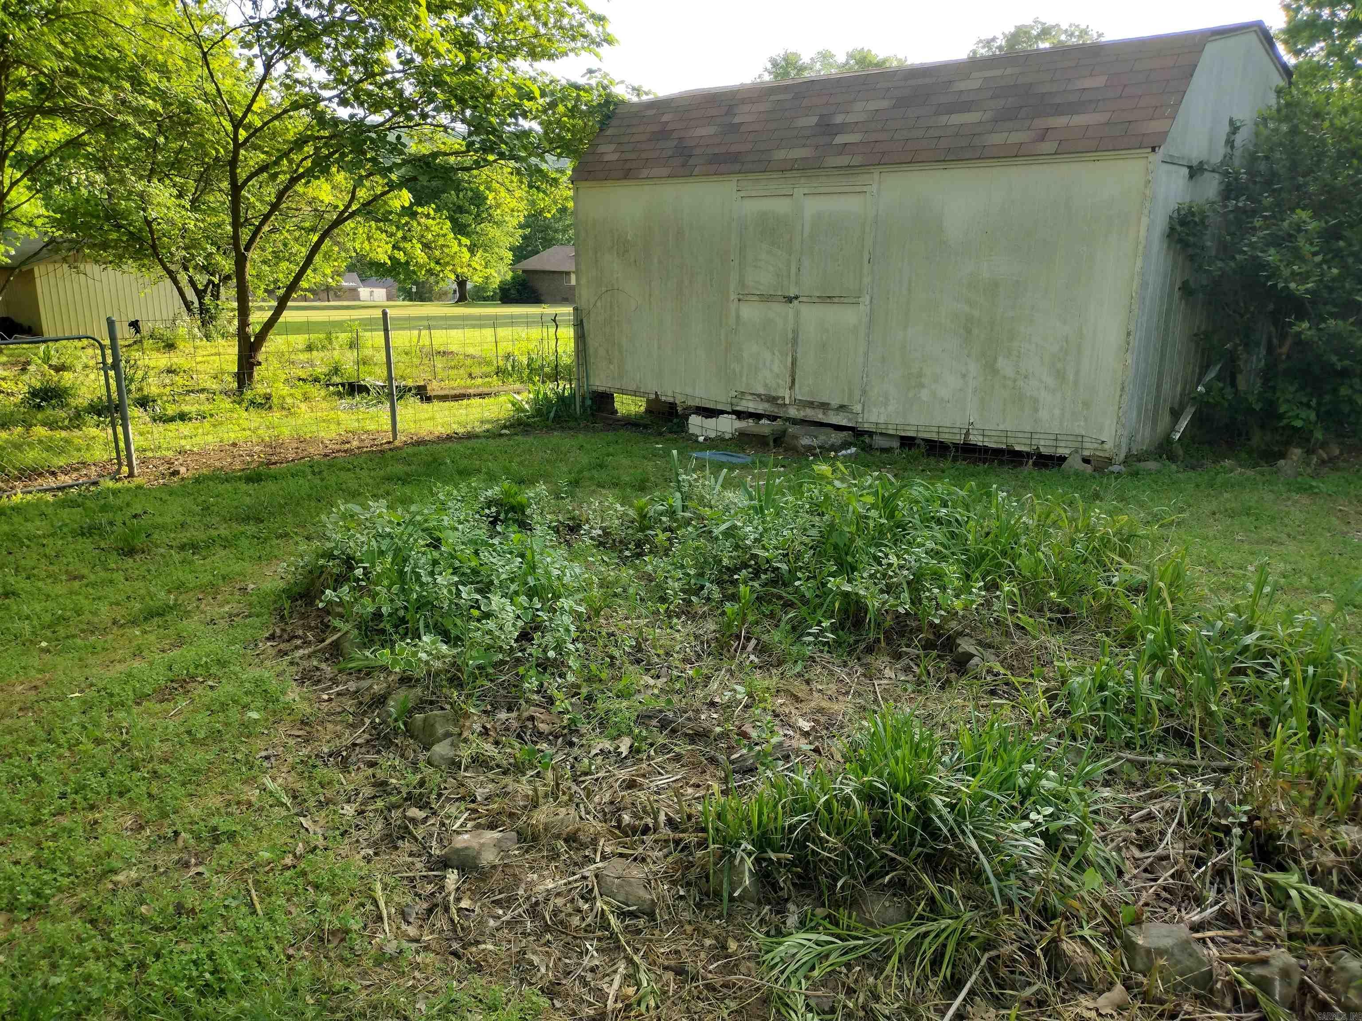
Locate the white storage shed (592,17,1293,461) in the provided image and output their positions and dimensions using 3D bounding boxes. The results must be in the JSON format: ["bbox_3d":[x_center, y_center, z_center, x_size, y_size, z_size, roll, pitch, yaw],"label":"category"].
[{"bbox_3d":[2.291,-2.752,10.821,6.200,3.350,3.660,13,18,42],"label":"white storage shed"}]

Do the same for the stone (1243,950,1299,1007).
[{"bbox_3d":[1.201,0.954,2.165,0.100,0.085,0.085,6,14,22],"label":"stone"}]

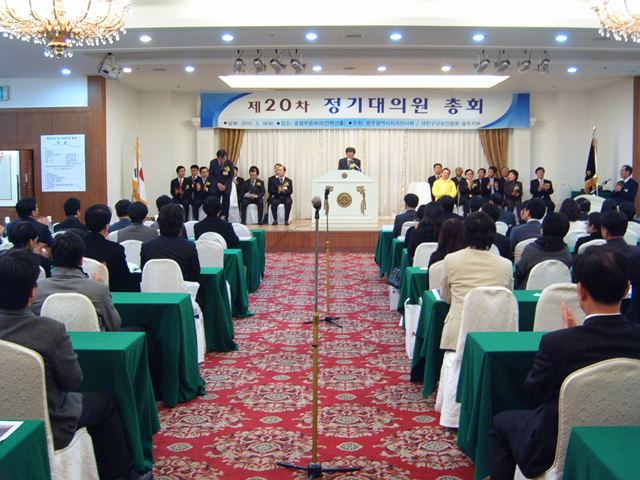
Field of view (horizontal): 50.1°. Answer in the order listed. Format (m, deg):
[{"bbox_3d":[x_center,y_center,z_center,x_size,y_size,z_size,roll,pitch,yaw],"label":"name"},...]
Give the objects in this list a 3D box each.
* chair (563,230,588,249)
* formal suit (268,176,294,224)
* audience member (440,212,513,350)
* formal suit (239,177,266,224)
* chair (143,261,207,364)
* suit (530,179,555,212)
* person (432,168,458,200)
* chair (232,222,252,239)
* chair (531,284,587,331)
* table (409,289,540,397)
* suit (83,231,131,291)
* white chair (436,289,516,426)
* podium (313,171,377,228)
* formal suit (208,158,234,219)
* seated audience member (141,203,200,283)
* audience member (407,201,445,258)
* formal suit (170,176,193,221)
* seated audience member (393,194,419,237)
[{"bbox_3d":[3.092,0.329,8.120,0.480,0.920,0.560,0,6,1],"label":"chair"},{"bbox_3d":[-0.849,-0.929,15.077,0.560,0.970,0.700,0,6,-2],"label":"formal suit"},{"bbox_3d":[1.099,0.487,4.655,0.520,1.330,0.750,-1,6,-4],"label":"audience member"},{"bbox_3d":[-1.599,-0.963,16.328,0.570,1.080,0.650,0,6,1],"label":"formal suit"},{"bbox_3d":[-1.308,0.603,6.089,0.460,0.920,0.560,0,6,5],"label":"chair"},{"bbox_3d":[4.858,-0.931,14.970,0.560,0.950,0.680,1,6,11],"label":"suit"},{"bbox_3d":[2.974,-1.044,16.236,0.580,1.300,0.720,0,6,1],"label":"person"},{"bbox_3d":[-1.160,0.200,10.169,0.460,0.920,0.560,0,6,1],"label":"chair"},{"bbox_3d":[1.583,0.731,4.795,0.460,0.920,0.560,0,6,-2],"label":"chair"},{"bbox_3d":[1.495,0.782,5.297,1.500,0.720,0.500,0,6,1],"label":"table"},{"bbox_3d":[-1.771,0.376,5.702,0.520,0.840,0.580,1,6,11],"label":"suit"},{"bbox_3d":[1.070,0.711,4.477,0.490,0.920,0.560,0,6,1],"label":"white chair"},{"bbox_3d":[0.566,-0.911,15.193,1.430,1.250,0.650,0,6,1],"label":"podium"},{"bbox_3d":[-2.136,-1.080,14.835,0.540,1.420,0.380,0,6,1],"label":"formal suit"},{"bbox_3d":[-1.304,0.359,6.291,0.530,1.360,0.750,0,6,1],"label":"seated audience member"},{"bbox_3d":[1.170,0.257,7.612,0.530,1.310,0.750,0,6,-1],"label":"audience member"},{"bbox_3d":[-3.312,-0.986,16.357,0.530,1.050,0.620,-1,6,-14],"label":"formal suit"},{"bbox_3d":[1.278,-0.029,10.398,0.550,1.330,0.750,0,6,-3],"label":"seated audience member"}]

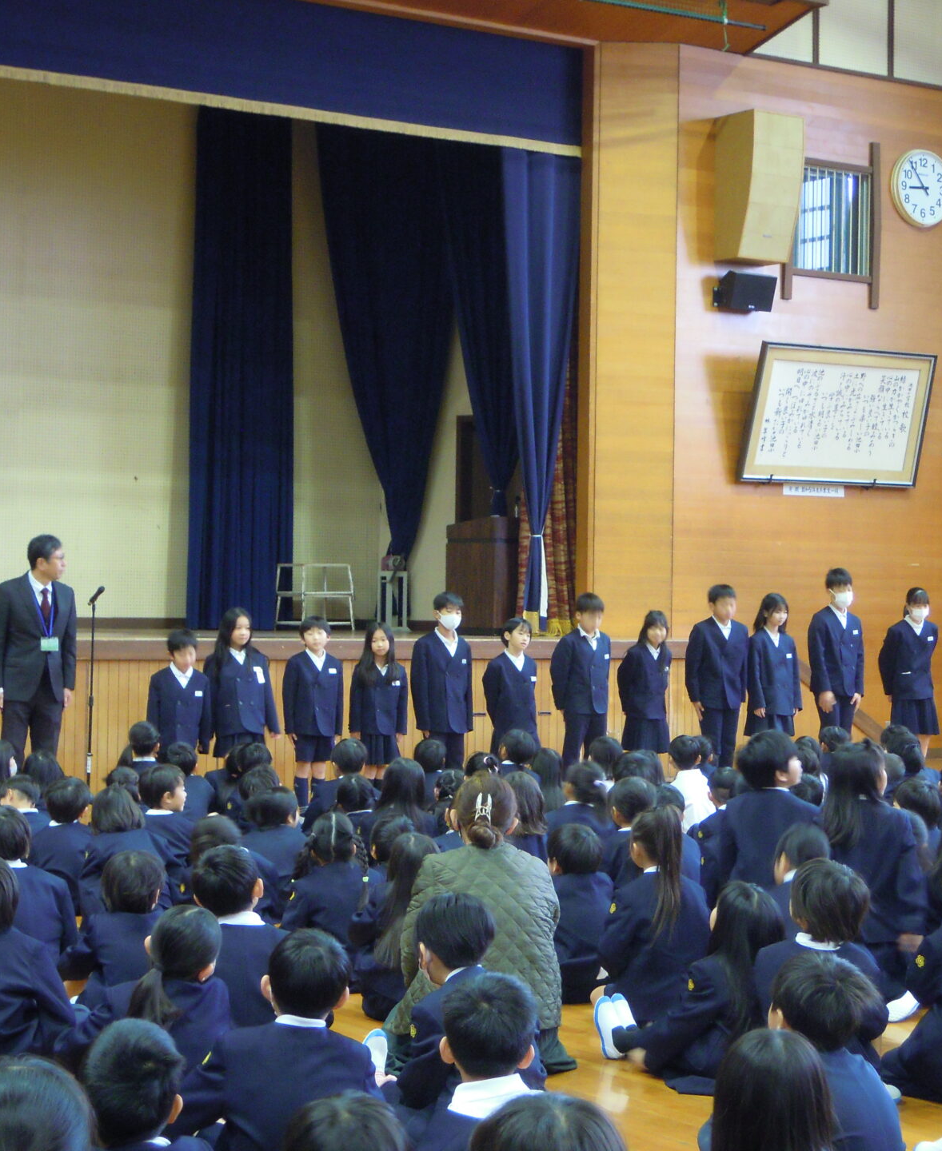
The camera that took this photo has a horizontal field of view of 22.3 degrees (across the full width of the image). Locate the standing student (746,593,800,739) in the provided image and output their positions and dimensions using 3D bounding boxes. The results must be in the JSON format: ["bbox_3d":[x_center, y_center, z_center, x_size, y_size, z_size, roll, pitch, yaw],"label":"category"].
[{"bbox_3d":[1.935,0.824,15.300,0.360,1.400,0.240,1,0,-30],"label":"standing student"}]

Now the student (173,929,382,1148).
[{"bbox_3d":[-0.408,1.093,5.177,0.460,0.700,0.580,1,0,-12],"label":"student"}]

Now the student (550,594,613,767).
[{"bbox_3d":[0.672,0.810,14.500,0.370,1.390,0.260,1,0,-30],"label":"student"}]

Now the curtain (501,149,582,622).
[{"bbox_3d":[0.560,-1.511,18.800,0.720,3.900,0.320,1,-1,-33],"label":"curtain"}]

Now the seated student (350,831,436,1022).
[{"bbox_3d":[-0.265,1.127,7.950,0.420,0.610,0.600,1,-1,-28],"label":"seated student"}]

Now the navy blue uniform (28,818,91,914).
[{"bbox_3d":[-1.519,1.164,8.939,0.380,0.510,0.420,1,0,-9],"label":"navy blue uniform"}]

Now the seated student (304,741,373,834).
[{"bbox_3d":[-0.652,1.140,12.000,0.380,0.635,0.500,1,-1,-15],"label":"seated student"}]

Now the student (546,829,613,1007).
[{"bbox_3d":[0.342,1.110,8.080,0.370,0.590,0.520,1,-1,-20],"label":"student"}]

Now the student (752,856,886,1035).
[{"bbox_3d":[0.940,1.064,6.420,0.410,0.640,0.520,1,-1,-10],"label":"student"}]

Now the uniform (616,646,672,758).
[{"bbox_3d":[1.158,0.825,16.000,0.320,0.745,0.210,1,-1,-33],"label":"uniform"}]

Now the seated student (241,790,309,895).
[{"bbox_3d":[-0.805,1.140,9.600,0.410,0.610,0.580,1,-1,-15],"label":"seated student"}]

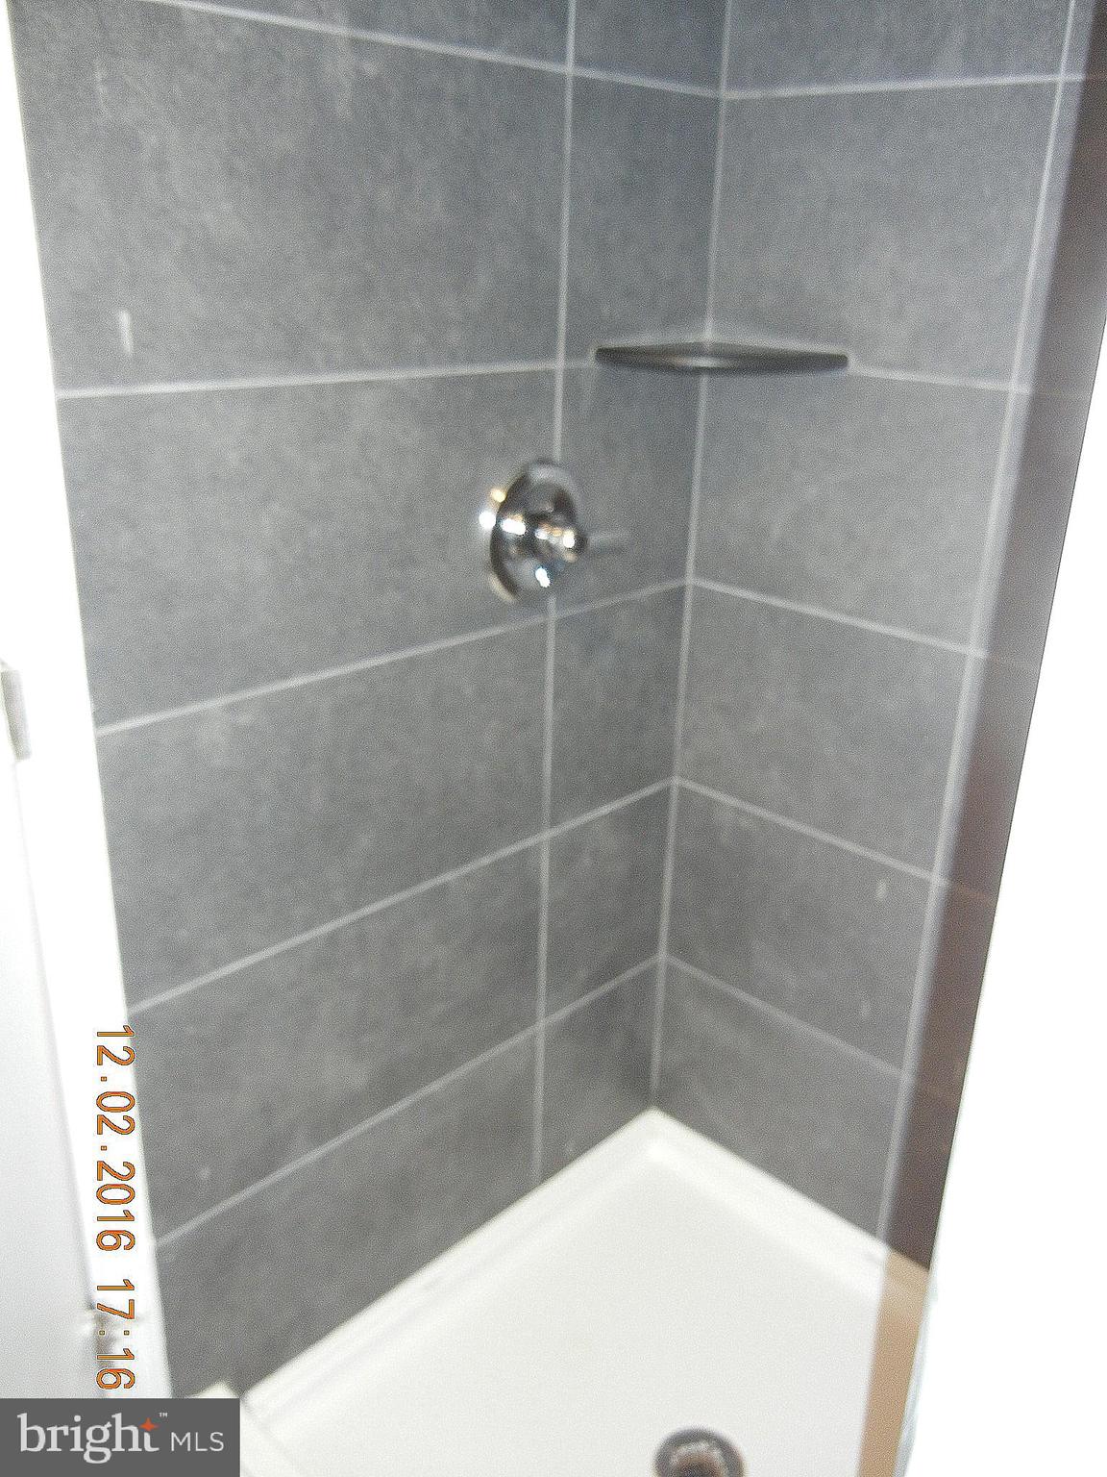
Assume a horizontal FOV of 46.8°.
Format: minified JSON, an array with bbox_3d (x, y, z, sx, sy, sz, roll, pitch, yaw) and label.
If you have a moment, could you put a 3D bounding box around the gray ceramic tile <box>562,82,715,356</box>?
[{"bbox_3d":[0.106,-0.615,1.537,0.010,0.301,0.273,21,28,39],"label":"gray ceramic tile"}]

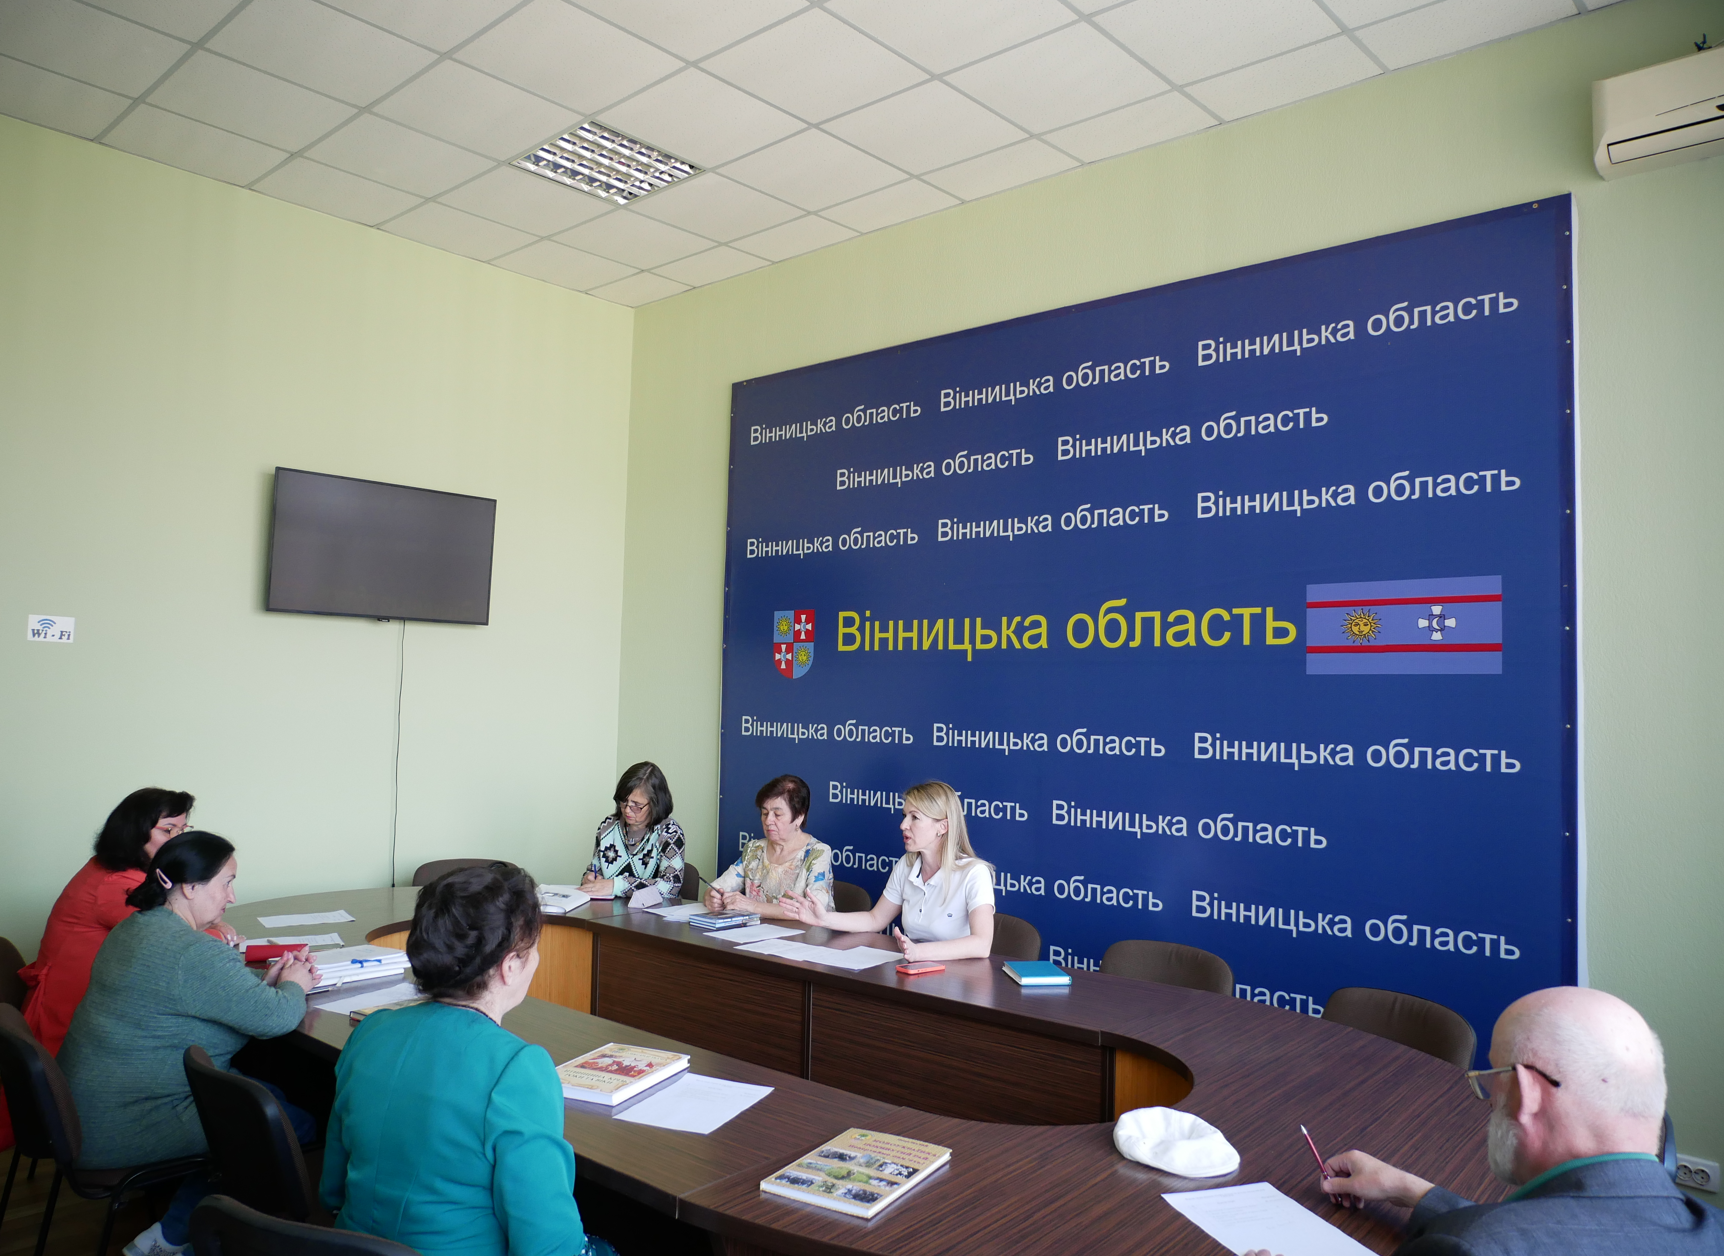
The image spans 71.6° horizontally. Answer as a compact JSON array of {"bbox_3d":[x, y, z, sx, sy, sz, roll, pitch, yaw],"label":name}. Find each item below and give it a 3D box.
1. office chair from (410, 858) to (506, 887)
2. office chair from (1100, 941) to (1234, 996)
[{"bbox_3d":[-1.742,1.426,5.040,0.500,0.820,0.560,1,-3,-6],"label":"office chair"},{"bbox_3d":[0.840,1.403,3.604,0.500,0.820,0.560,-1,-3,32],"label":"office chair"}]

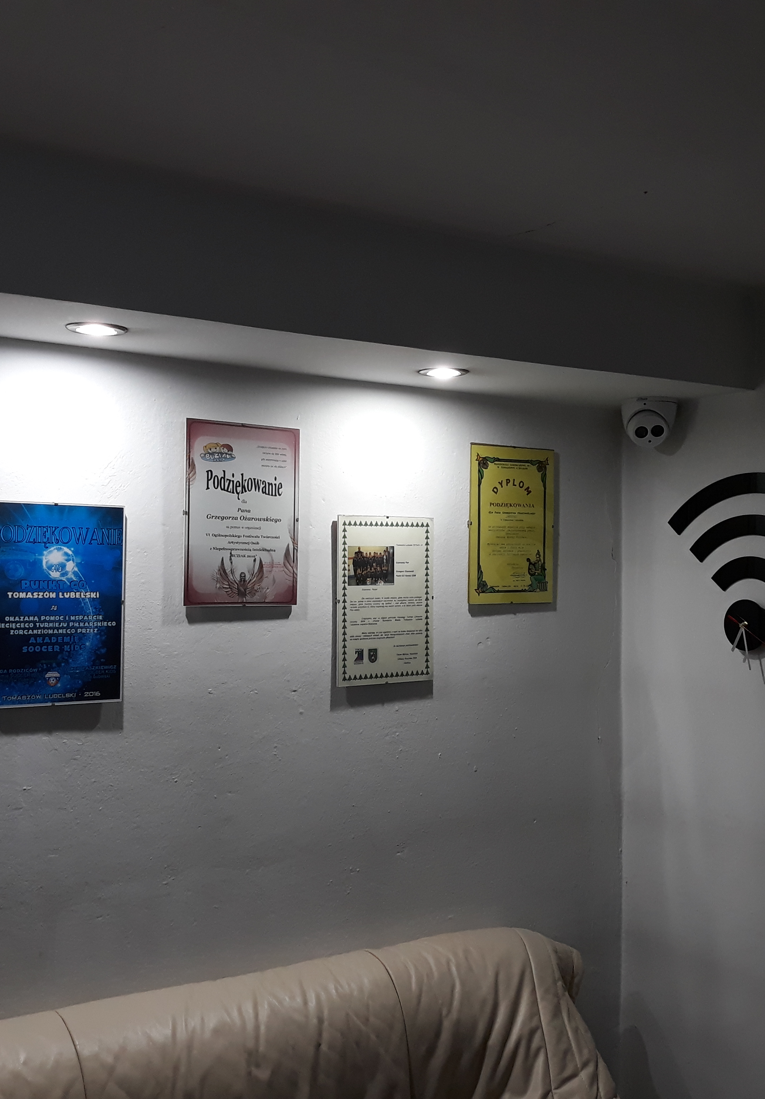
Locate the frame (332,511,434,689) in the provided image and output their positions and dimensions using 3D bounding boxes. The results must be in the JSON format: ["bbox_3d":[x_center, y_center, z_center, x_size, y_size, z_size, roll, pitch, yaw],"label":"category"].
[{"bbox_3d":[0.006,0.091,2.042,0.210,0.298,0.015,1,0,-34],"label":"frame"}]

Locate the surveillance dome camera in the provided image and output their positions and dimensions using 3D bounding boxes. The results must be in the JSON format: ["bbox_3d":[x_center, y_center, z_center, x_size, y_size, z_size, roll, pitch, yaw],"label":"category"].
[{"bbox_3d":[0.524,-0.244,2.245,0.112,0.100,0.112,0,0,10],"label":"surveillance dome camera"}]

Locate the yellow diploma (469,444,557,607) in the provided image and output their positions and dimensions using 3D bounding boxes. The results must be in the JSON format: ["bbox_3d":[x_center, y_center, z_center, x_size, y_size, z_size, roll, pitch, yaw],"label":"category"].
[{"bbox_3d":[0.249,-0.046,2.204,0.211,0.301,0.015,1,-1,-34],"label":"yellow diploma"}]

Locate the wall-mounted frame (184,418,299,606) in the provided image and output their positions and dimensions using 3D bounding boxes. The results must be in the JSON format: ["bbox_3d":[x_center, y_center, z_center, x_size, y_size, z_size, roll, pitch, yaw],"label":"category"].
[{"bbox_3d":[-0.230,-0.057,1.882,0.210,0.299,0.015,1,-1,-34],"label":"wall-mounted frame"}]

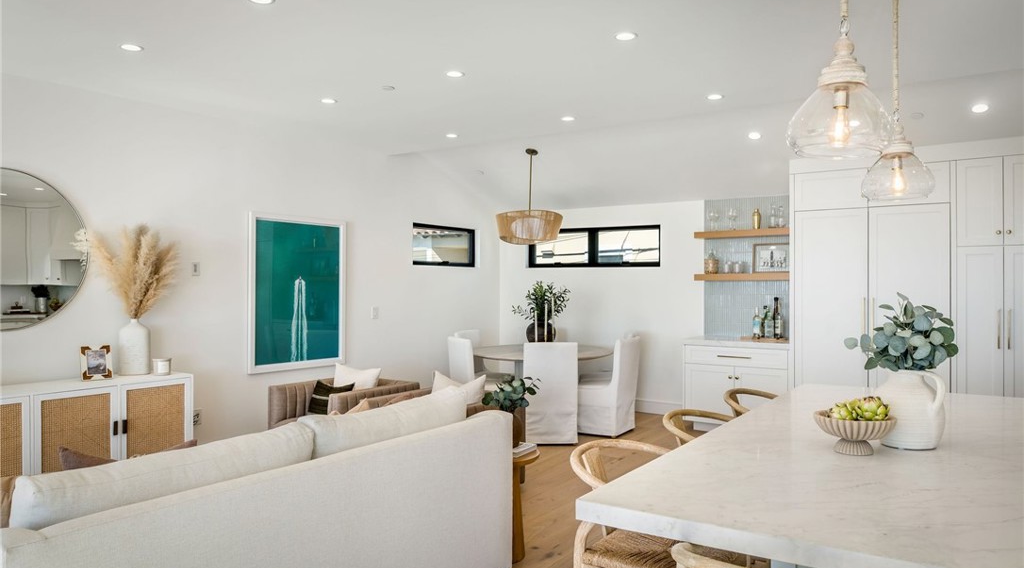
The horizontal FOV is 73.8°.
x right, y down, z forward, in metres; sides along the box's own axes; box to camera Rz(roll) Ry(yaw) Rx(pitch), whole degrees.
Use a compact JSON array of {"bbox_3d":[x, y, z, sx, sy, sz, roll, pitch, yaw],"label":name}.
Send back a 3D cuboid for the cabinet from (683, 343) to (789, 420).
[{"bbox_3d":[2.373,1.053,7.011,1.030,0.910,0.660,0,-1,34],"label":"cabinet"}]

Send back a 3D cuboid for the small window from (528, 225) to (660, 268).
[{"bbox_3d":[0.955,-0.437,8.347,1.810,0.485,0.100,0,0,34],"label":"small window"}]

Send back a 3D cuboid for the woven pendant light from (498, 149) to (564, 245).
[{"bbox_3d":[0.189,-0.870,6.847,0.660,0.920,0.660,0,0,0],"label":"woven pendant light"}]

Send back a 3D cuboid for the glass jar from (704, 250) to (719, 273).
[{"bbox_3d":[2.134,-0.233,7.293,0.140,0.262,0.140,0,-1,0],"label":"glass jar"}]

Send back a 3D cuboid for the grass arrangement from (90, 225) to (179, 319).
[{"bbox_3d":[-2.693,-0.082,4.868,0.440,0.680,0.590,0,-1,34],"label":"grass arrangement"}]

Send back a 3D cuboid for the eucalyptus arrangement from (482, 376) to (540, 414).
[{"bbox_3d":[-0.003,0.583,3.600,0.300,0.210,0.270,0,-1,0],"label":"eucalyptus arrangement"}]

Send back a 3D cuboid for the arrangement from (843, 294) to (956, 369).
[{"bbox_3d":[1.287,0.157,2.260,0.325,0.265,0.310,0,0,34],"label":"arrangement"}]

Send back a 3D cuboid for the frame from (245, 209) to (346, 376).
[{"bbox_3d":[-1.960,0.086,6.385,0.050,1.410,1.120,0,-1,34],"label":"frame"}]

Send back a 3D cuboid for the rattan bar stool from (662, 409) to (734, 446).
[{"bbox_3d":[0.805,0.992,2.647,0.520,0.900,0.550,0,-1,34],"label":"rattan bar stool"}]

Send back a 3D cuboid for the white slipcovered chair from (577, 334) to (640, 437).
[{"bbox_3d":[0.937,1.022,7.028,0.620,0.960,0.500,0,-1,34],"label":"white slipcovered chair"}]

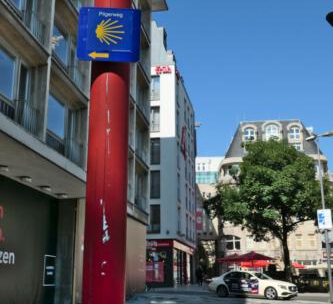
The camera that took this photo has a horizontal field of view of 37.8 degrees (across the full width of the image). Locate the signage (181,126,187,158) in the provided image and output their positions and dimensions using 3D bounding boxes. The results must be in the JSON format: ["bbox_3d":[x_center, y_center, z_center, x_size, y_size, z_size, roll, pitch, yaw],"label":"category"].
[{"bbox_3d":[2.011,-0.979,53.144,0.250,3.700,3.200,-3,-15,9],"label":"signage"}]

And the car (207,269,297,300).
[{"bbox_3d":[4.650,7.264,26.627,4.930,1.470,1.860,-11,-18,35],"label":"car"}]

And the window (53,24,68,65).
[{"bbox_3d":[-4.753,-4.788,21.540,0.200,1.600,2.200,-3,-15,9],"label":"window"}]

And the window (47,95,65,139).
[{"bbox_3d":[-4.760,-1.516,20.744,0.150,1.550,1.950,-2,-15,9],"label":"window"}]

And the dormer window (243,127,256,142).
[{"bbox_3d":[11.449,-2.414,67.025,1.900,2.200,0.500,-2,-15,6],"label":"dormer window"}]

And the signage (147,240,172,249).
[{"bbox_3d":[-0.569,7.637,40.097,2.400,0.720,0.200,-2,-15,9],"label":"signage"}]

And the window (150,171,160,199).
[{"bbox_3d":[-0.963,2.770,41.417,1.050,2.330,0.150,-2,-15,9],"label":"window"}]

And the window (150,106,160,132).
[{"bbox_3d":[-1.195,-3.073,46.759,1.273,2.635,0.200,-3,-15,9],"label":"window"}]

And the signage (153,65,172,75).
[{"bbox_3d":[-0.315,-8.056,47.940,1.812,0.994,0.200,-3,-15,9],"label":"signage"}]

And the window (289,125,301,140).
[{"bbox_3d":[17.486,-2.664,66.380,1.700,2.200,0.500,-2,-15,6],"label":"window"}]

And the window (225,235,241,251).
[{"bbox_3d":[8.498,11.652,62.562,2.100,2.150,0.250,-3,-15,12],"label":"window"}]

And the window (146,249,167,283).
[{"bbox_3d":[-1.007,10.148,43.210,1.943,3.070,0.250,-3,-15,9],"label":"window"}]

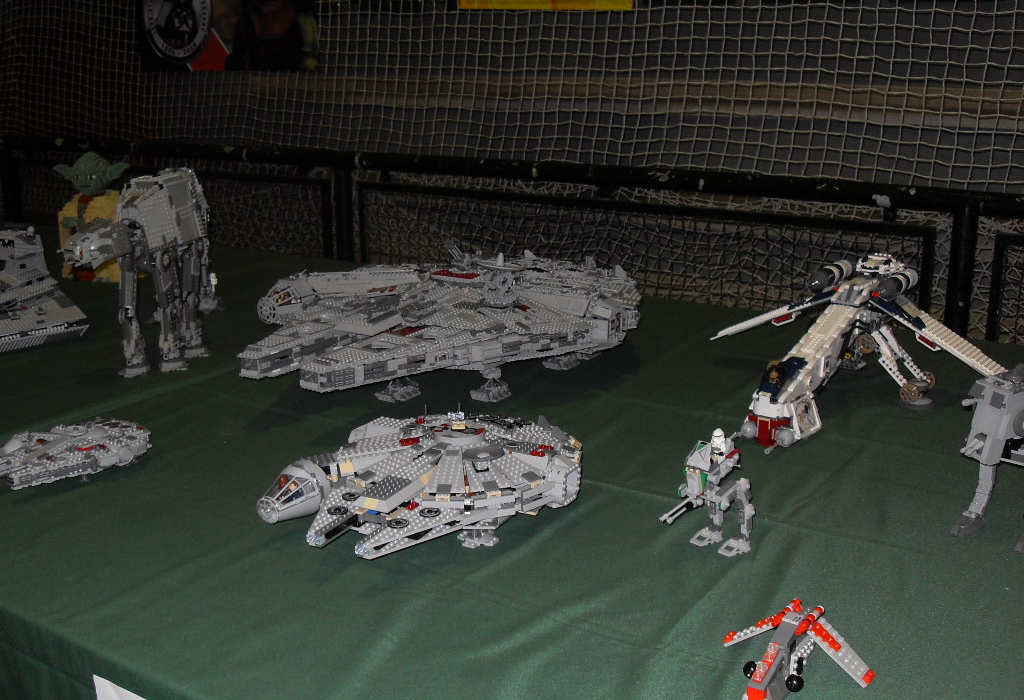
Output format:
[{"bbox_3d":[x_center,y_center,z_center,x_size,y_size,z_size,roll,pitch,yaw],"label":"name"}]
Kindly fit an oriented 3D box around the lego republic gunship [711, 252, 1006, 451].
[{"bbox_3d":[0.514,-0.016,1.773,0.475,0.218,0.590,9,16,33],"label":"lego republic gunship"}]

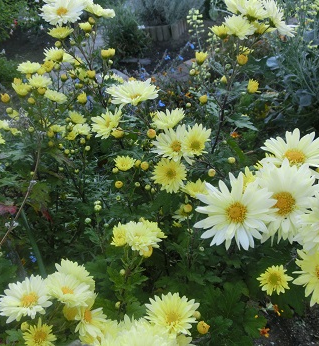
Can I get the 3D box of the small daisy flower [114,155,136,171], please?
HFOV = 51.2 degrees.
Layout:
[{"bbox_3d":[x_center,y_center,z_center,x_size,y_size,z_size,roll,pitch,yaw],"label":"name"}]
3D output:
[{"bbox_3d":[-0.067,-0.020,0.640,0.042,0.022,0.040,5,50,8],"label":"small daisy flower"}]

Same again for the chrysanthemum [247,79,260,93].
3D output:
[{"bbox_3d":[0.181,-0.168,0.640,0.023,0.025,0.023,0,26,0],"label":"chrysanthemum"}]

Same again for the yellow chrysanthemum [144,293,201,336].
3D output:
[{"bbox_3d":[0.016,0.171,0.400,0.062,0.025,0.060,0,44,0],"label":"yellow chrysanthemum"}]

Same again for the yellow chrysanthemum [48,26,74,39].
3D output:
[{"bbox_3d":[-0.184,-0.262,0.620,0.048,0.022,0.046,2,22,-1],"label":"yellow chrysanthemum"}]

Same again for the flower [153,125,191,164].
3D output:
[{"bbox_3d":[0.017,-0.044,0.520,0.058,0.022,0.056,-3,70,-4],"label":"flower"}]

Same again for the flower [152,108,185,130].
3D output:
[{"bbox_3d":[0.017,-0.100,0.620,0.064,0.030,0.060,-16,25,7],"label":"flower"}]

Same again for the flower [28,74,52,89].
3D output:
[{"bbox_3d":[-0.244,-0.187,0.680,0.049,0.021,0.049,0,35,0],"label":"flower"}]

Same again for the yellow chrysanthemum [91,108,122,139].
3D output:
[{"bbox_3d":[-0.099,-0.092,0.620,0.058,0.028,0.060,28,86,37],"label":"yellow chrysanthemum"}]

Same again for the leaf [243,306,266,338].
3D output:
[{"bbox_3d":[0.151,0.238,0.530,0.037,0.018,0.055,8,53,-1],"label":"leaf"}]

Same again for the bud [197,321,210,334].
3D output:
[{"bbox_3d":[0.055,0.190,0.410,0.015,0.016,0.015,7,37,0],"label":"bud"}]

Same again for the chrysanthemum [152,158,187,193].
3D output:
[{"bbox_3d":[0.015,0.004,0.500,0.052,0.052,0.021,0,-12,0],"label":"chrysanthemum"}]

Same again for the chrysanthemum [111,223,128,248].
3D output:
[{"bbox_3d":[-0.061,0.096,0.520,0.034,0.024,0.037,24,72,33],"label":"chrysanthemum"}]

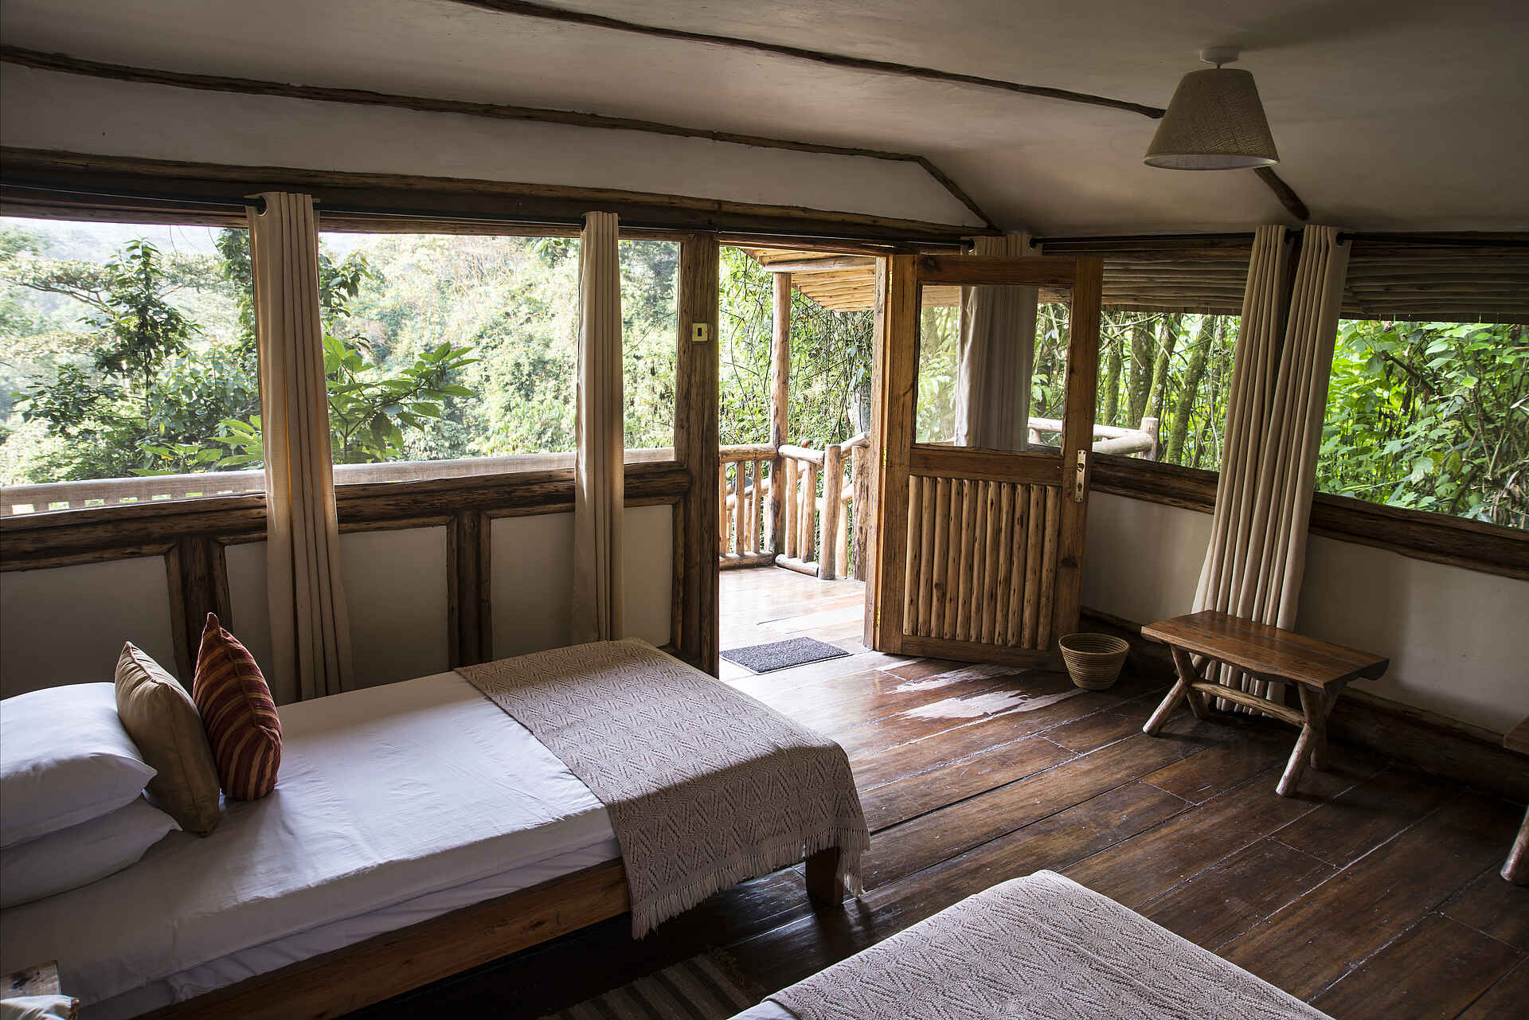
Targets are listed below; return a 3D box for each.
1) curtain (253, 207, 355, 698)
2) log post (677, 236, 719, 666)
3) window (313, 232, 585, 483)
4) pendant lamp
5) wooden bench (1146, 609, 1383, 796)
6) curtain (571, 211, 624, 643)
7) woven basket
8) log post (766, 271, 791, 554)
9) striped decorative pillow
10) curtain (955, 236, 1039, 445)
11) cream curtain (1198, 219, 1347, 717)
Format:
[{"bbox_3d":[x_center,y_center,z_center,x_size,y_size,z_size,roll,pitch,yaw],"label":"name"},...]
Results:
[{"bbox_3d":[-1.559,-0.035,3.444,0.220,2.005,0.120,-7,14,-33],"label":"curtain"},{"bbox_3d":[-0.288,-0.138,4.375,0.180,2.004,0.180,-7,14,-33],"label":"log post"},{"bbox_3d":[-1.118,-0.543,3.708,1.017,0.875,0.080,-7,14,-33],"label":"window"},{"bbox_3d":[1.123,-1.012,2.562,0.310,0.270,0.310,-7,14,-33],"label":"pendant lamp"},{"bbox_3d":[1.959,0.759,4.115,0.490,0.470,0.735,-7,14,-33],"label":"wooden bench"},{"bbox_3d":[-0.657,-0.139,4.044,0.200,2.005,0.120,-7,14,-33],"label":"curtain"},{"bbox_3d":[1.575,0.725,4.832,0.320,0.220,0.320,1,12,0],"label":"woven basket"},{"bbox_3d":[0.084,-0.579,6.714,0.120,1.917,0.120,1,12,0],"label":"log post"},{"bbox_3d":[-1.391,0.519,2.671,0.160,0.380,0.380,-13,18,-32],"label":"striped decorative pillow"},{"bbox_3d":[1.128,-0.325,5.111,0.320,2.030,0.180,4,12,10],"label":"curtain"},{"bbox_3d":[2.095,-0.111,4.232,0.150,2.050,0.430,-7,14,-33],"label":"cream curtain"}]

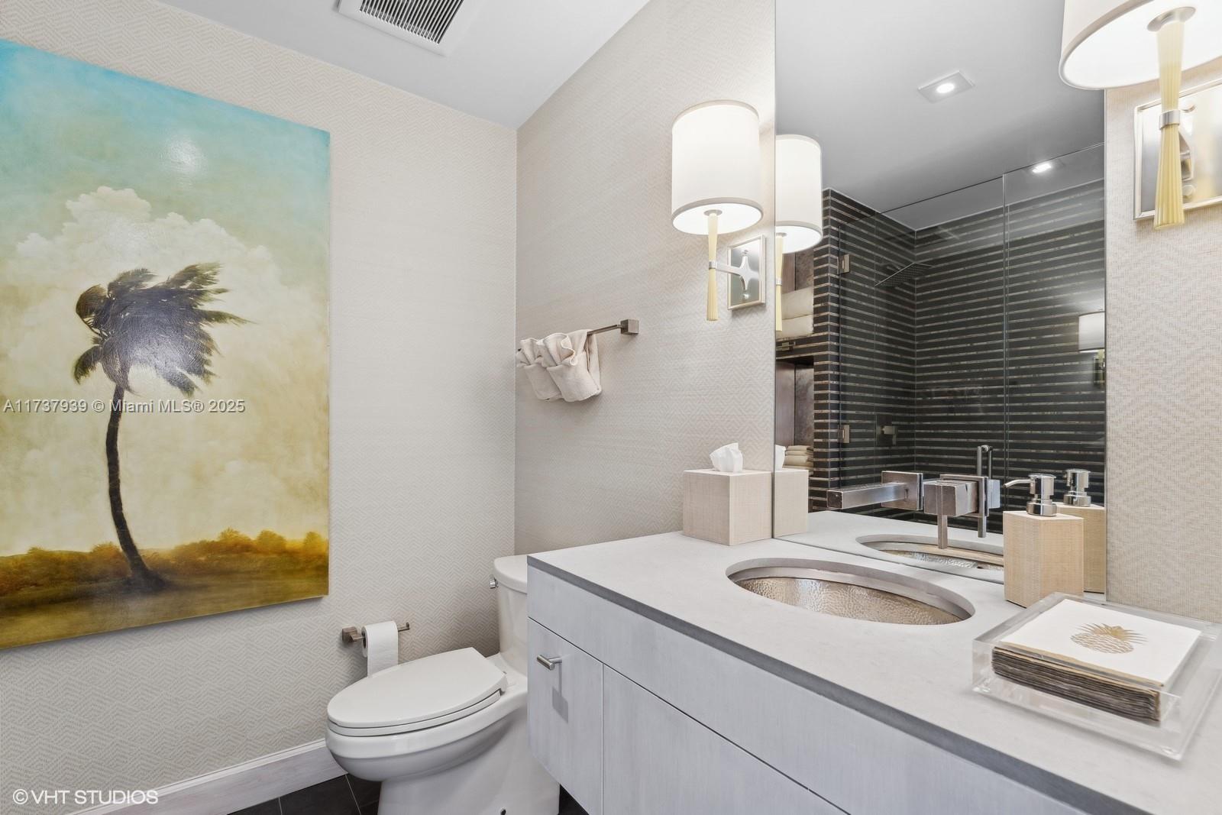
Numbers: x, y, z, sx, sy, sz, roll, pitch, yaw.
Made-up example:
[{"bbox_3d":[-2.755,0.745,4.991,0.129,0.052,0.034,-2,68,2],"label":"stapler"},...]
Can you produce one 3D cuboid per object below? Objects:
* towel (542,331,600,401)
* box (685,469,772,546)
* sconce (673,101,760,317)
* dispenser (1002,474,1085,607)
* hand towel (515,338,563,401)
[{"bbox_3d":[-0.137,-0.143,1.761,0.115,0.236,0.236,1,-2,-38],"label":"towel"},{"bbox_3d":[0.264,0.222,1.173,0.133,0.147,0.134,1,-2,-38],"label":"box"},{"bbox_3d":[0.249,-0.427,1.193,0.220,0.451,0.204,1,-2,-38],"label":"sconce"},{"bbox_3d":[0.590,0.188,0.716,0.100,0.189,0.066,0,-2,-8],"label":"dispenser"},{"bbox_3d":[-0.266,-0.141,1.933,0.110,0.236,0.241,1,-2,-38],"label":"hand towel"}]

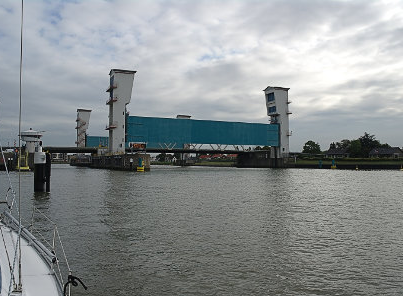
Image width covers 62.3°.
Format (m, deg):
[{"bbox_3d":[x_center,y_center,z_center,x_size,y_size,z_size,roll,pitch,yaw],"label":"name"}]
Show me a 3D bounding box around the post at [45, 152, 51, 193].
[{"bbox_3d":[-14.273,2.280,31.162,0.420,3.720,0.420,0,-2,0],"label":"post"}]

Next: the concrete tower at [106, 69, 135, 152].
[{"bbox_3d":[-35.035,-15.890,146.314,11.016,36.924,9.996,1,-2,-26],"label":"concrete tower"}]

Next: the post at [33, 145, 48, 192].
[{"bbox_3d":[-15.122,1.934,31.357,1.000,4.430,1.000,0,-2,0],"label":"post"}]

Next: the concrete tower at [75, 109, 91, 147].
[{"bbox_3d":[-92.177,-11.913,261.709,11.016,37.230,9.996,1,-2,-26],"label":"concrete tower"}]

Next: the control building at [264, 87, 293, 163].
[{"bbox_3d":[42.124,-14.156,184.460,11.016,40.290,9.996,1,-2,-26],"label":"control building"}]

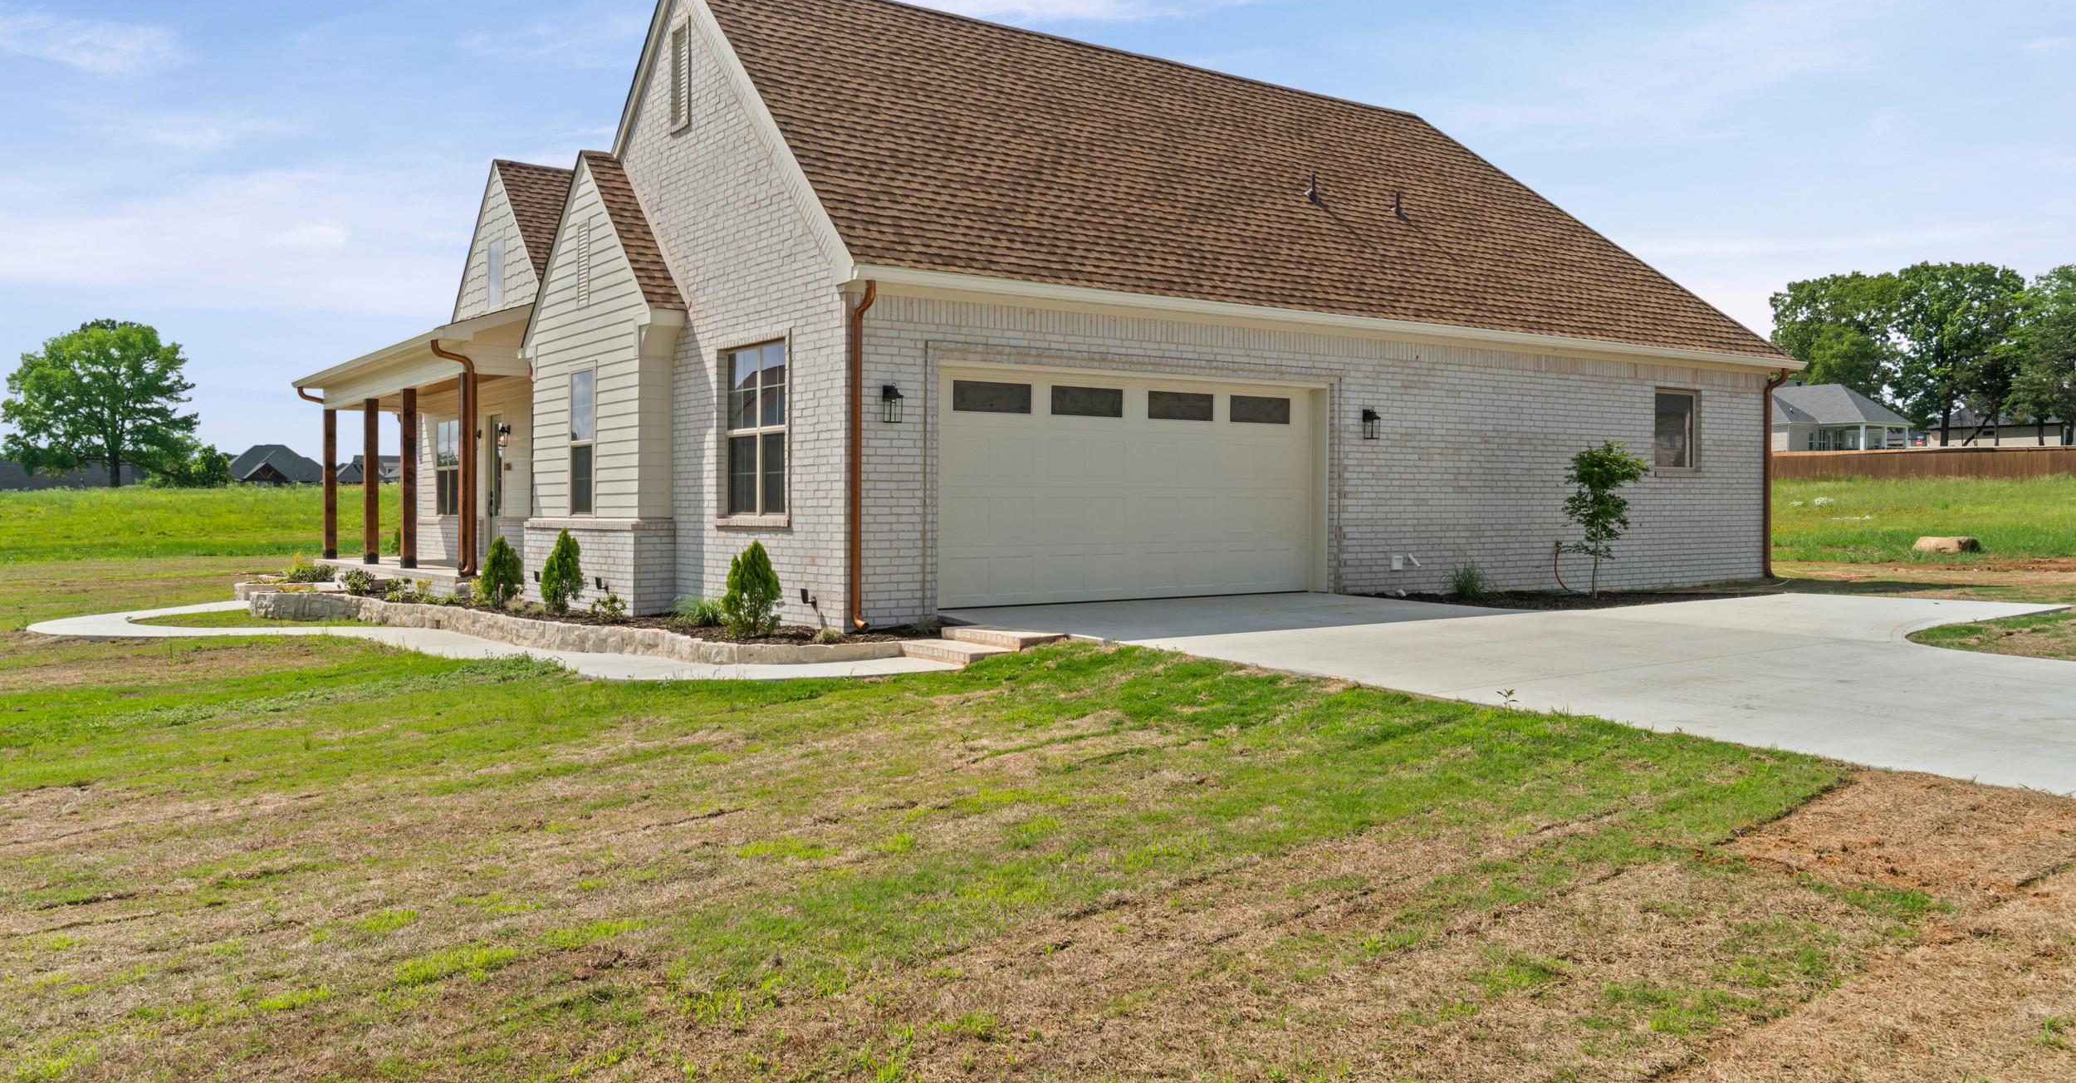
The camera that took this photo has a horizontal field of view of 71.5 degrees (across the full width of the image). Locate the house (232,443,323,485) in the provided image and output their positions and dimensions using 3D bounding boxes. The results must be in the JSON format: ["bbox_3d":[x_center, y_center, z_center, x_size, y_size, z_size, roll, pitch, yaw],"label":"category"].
[{"bbox_3d":[-100.152,-9.516,190.000,13.500,6.600,14.000,-1,2,-36],"label":"house"}]

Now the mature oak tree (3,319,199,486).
[{"bbox_3d":[-64.975,-9.567,100.000,12.000,11.700,12.200,-1,2,-36],"label":"mature oak tree"}]

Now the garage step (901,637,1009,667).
[{"bbox_3d":[-0.648,0.859,11.238,0.415,0.090,1.099,-1,2,-36],"label":"garage step"}]

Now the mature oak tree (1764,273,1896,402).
[{"bbox_3d":[72.772,-16.194,132.000,11.000,17.000,11.000,-1,2,-36],"label":"mature oak tree"}]

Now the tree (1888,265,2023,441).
[{"bbox_3d":[77.760,-15.241,122.000,10.600,16.800,10.600,-1,2,-36],"label":"tree"}]

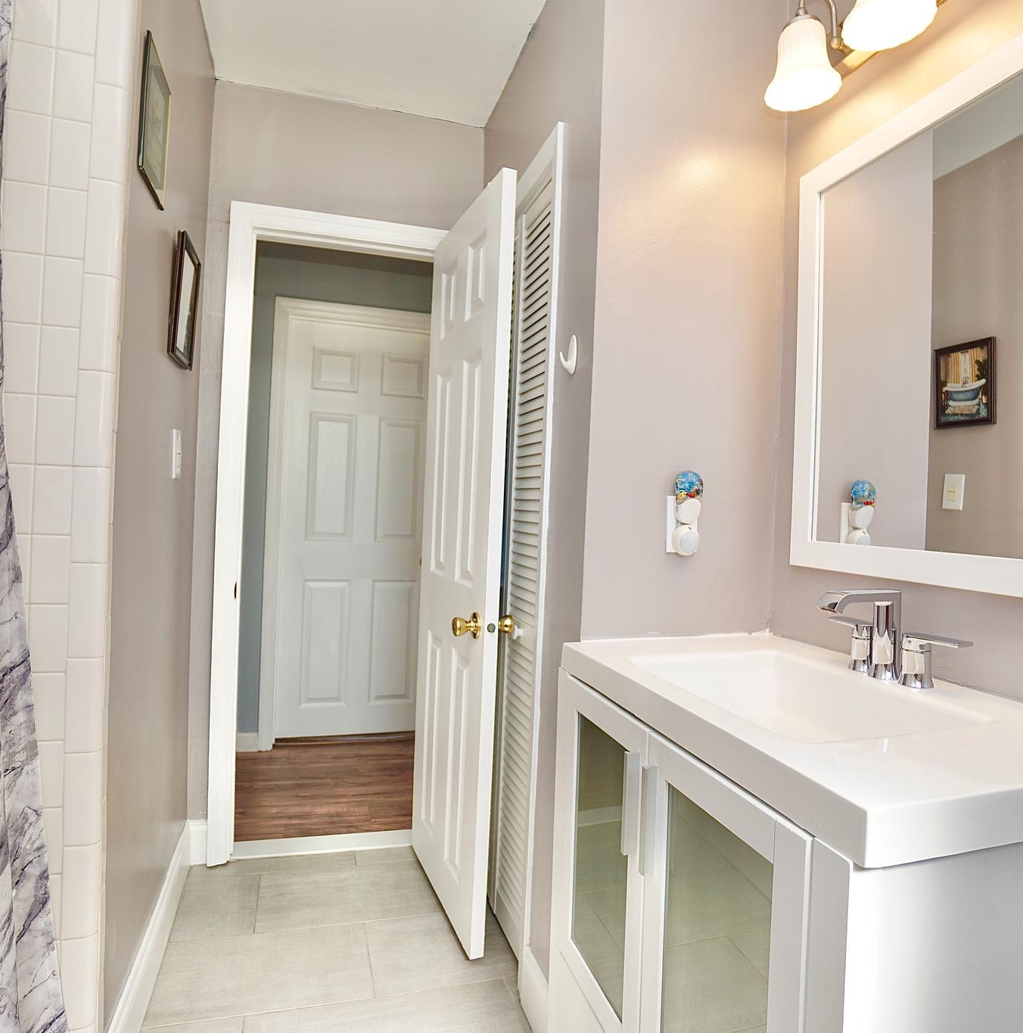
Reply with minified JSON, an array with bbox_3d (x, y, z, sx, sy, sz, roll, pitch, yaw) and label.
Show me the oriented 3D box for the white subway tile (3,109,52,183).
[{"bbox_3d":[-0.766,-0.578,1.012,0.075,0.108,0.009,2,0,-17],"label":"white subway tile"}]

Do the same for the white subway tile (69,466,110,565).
[{"bbox_3d":[-0.677,-0.002,1.042,0.052,0.152,0.009,2,0,-17],"label":"white subway tile"}]

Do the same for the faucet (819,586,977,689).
[{"bbox_3d":[0.615,0.204,1.123,0.157,0.153,0.300,2,0,-16],"label":"faucet"}]

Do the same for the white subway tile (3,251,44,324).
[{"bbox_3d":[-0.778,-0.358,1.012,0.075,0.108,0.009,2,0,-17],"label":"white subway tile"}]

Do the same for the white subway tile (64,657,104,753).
[{"bbox_3d":[-0.691,0.304,1.049,0.051,0.152,0.009,2,0,-17],"label":"white subway tile"}]

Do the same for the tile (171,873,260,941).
[{"bbox_3d":[-0.855,1.138,1.883,0.220,0.010,0.303,2,0,-17],"label":"tile"}]

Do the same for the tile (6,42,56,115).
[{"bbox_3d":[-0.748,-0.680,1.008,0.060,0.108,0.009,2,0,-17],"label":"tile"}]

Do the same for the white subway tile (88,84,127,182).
[{"bbox_3d":[-0.649,-0.620,1.048,0.051,0.152,0.009,2,0,-17],"label":"white subway tile"}]

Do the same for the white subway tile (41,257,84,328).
[{"bbox_3d":[-0.711,-0.353,1.025,0.053,0.108,0.009,2,0,-17],"label":"white subway tile"}]

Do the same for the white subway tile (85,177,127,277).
[{"bbox_3d":[-0.658,-0.467,1.048,0.051,0.152,0.009,2,0,-17],"label":"white subway tile"}]

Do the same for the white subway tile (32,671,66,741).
[{"bbox_3d":[-0.742,0.303,1.033,0.050,0.108,0.009,2,0,-17],"label":"white subway tile"}]

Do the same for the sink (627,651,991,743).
[{"bbox_3d":[0.447,0.335,1.051,0.340,0.120,0.465,2,0,-16],"label":"sink"}]

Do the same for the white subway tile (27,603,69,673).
[{"bbox_3d":[-0.739,0.194,1.032,0.050,0.108,0.009,2,0,-17],"label":"white subway tile"}]

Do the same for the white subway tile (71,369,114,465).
[{"bbox_3d":[-0.688,-0.160,1.070,0.053,0.155,0.012,2,0,-16],"label":"white subway tile"}]

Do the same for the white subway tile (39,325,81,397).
[{"bbox_3d":[-0.736,-0.252,1.054,0.051,0.111,0.009,2,0,-16],"label":"white subway tile"}]

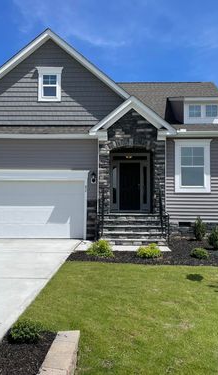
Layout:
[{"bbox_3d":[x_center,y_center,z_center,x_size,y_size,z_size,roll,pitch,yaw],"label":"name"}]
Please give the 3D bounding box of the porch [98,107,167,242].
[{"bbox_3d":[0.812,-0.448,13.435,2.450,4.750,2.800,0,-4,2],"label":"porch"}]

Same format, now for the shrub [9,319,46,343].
[{"bbox_3d":[-0.882,1.534,4.014,0.400,0.280,0.380,0,-4,2],"label":"shrub"}]

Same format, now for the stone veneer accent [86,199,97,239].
[{"bbox_3d":[-0.618,1.168,13.500,0.431,1.474,0.130,0,-3,0],"label":"stone veneer accent"}]

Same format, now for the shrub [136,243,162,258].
[{"bbox_3d":[1.035,1.631,9.718,0.660,0.410,0.640,0,-4,2],"label":"shrub"}]

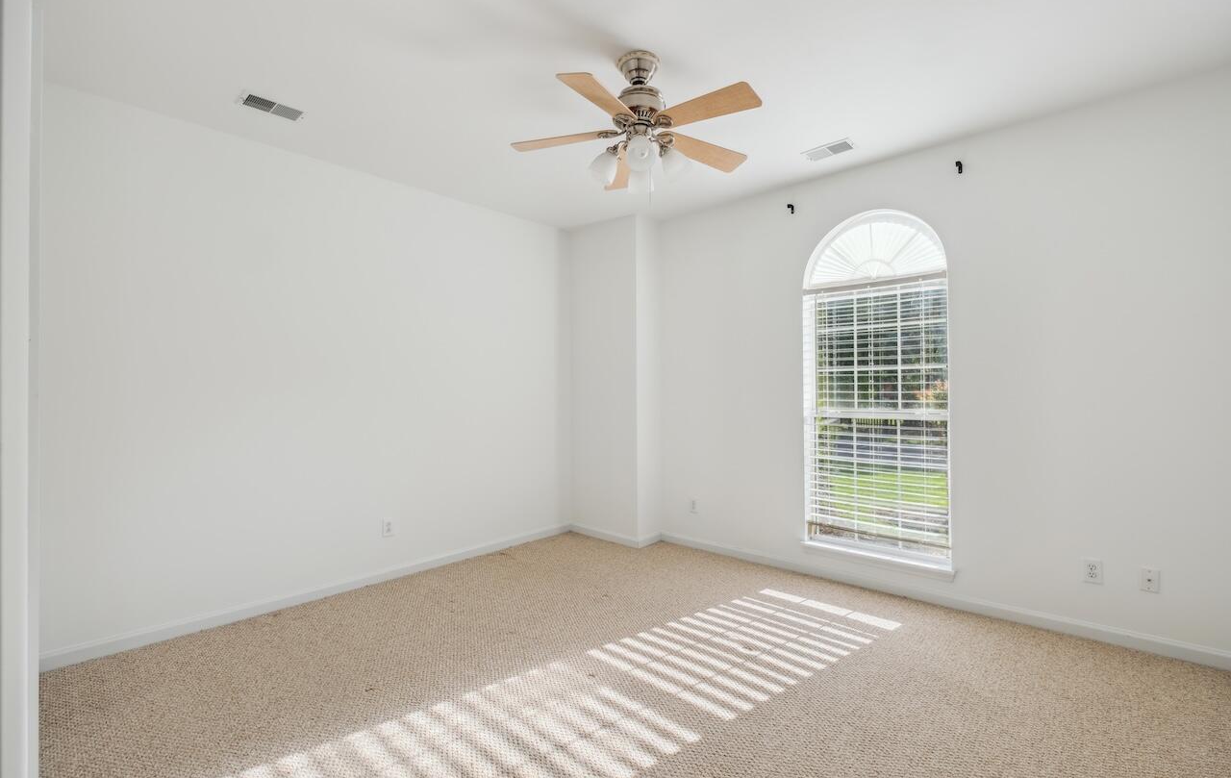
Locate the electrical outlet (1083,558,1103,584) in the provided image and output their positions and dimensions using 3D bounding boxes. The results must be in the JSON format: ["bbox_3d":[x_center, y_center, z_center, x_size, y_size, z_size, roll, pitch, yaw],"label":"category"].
[{"bbox_3d":[2.431,0.930,2.604,0.070,0.115,0.012,-1,-1,42],"label":"electrical outlet"}]

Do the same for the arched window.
[{"bbox_3d":[1.691,-0.035,3.369,0.870,2.200,0.120,-1,-1,42],"label":"arched window"}]

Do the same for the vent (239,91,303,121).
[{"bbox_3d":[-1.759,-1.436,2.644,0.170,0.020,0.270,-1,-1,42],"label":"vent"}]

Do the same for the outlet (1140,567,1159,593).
[{"bbox_3d":[2.578,0.926,2.470,0.070,0.114,0.012,-1,-1,42],"label":"outlet"}]

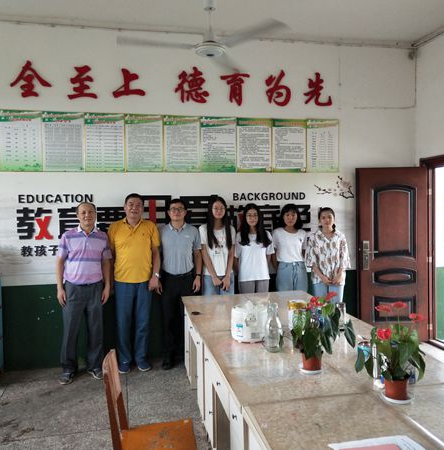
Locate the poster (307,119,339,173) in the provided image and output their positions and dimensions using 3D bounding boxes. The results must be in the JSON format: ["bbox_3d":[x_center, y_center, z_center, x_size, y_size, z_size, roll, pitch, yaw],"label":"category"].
[{"bbox_3d":[1.149,-0.888,4.905,0.396,0.600,0.012,-1,2,-13],"label":"poster"}]

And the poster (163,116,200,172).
[{"bbox_3d":[-0.415,-0.854,4.565,0.387,0.599,0.020,-1,2,-12],"label":"poster"}]

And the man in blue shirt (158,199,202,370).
[{"bbox_3d":[-0.410,0.584,4.413,0.458,1.686,0.300,-1,2,-8],"label":"man in blue shirt"}]

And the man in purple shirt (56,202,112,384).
[{"bbox_3d":[-1.295,0.620,4.115,0.504,1.665,0.320,-1,2,-15],"label":"man in purple shirt"}]

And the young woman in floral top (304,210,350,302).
[{"bbox_3d":[1.117,0.580,4.606,0.440,1.540,0.260,-1,2,2],"label":"young woman in floral top"}]

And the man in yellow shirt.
[{"bbox_3d":[-0.859,0.563,4.318,0.512,1.750,0.320,-1,2,-10],"label":"man in yellow shirt"}]

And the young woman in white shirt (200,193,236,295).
[{"bbox_3d":[-0.040,0.566,4.481,0.419,1.707,0.280,-1,2,-6],"label":"young woman in white shirt"}]

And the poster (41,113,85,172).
[{"bbox_3d":[-1.572,-0.825,4.301,0.391,0.600,0.012,-1,2,-13],"label":"poster"}]

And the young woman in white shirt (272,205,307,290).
[{"bbox_3d":[0.742,0.592,4.627,0.436,1.620,0.280,-1,2,-4],"label":"young woman in white shirt"}]

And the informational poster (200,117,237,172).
[{"bbox_3d":[-0.030,-0.863,4.646,0.400,0.599,0.020,-1,2,-12],"label":"informational poster"}]

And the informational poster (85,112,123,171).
[{"bbox_3d":[-1.190,-0.834,4.386,0.391,0.600,0.012,-1,2,-13],"label":"informational poster"}]

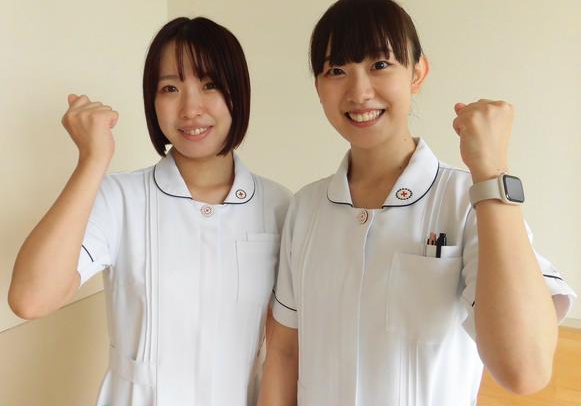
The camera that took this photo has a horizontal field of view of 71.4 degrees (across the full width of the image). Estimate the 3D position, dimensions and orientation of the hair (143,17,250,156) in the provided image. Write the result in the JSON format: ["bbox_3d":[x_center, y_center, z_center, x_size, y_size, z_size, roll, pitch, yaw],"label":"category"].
[{"bbox_3d":[-0.166,-0.206,0.725,0.184,0.230,0.210,-4,6,-4],"label":"hair"}]

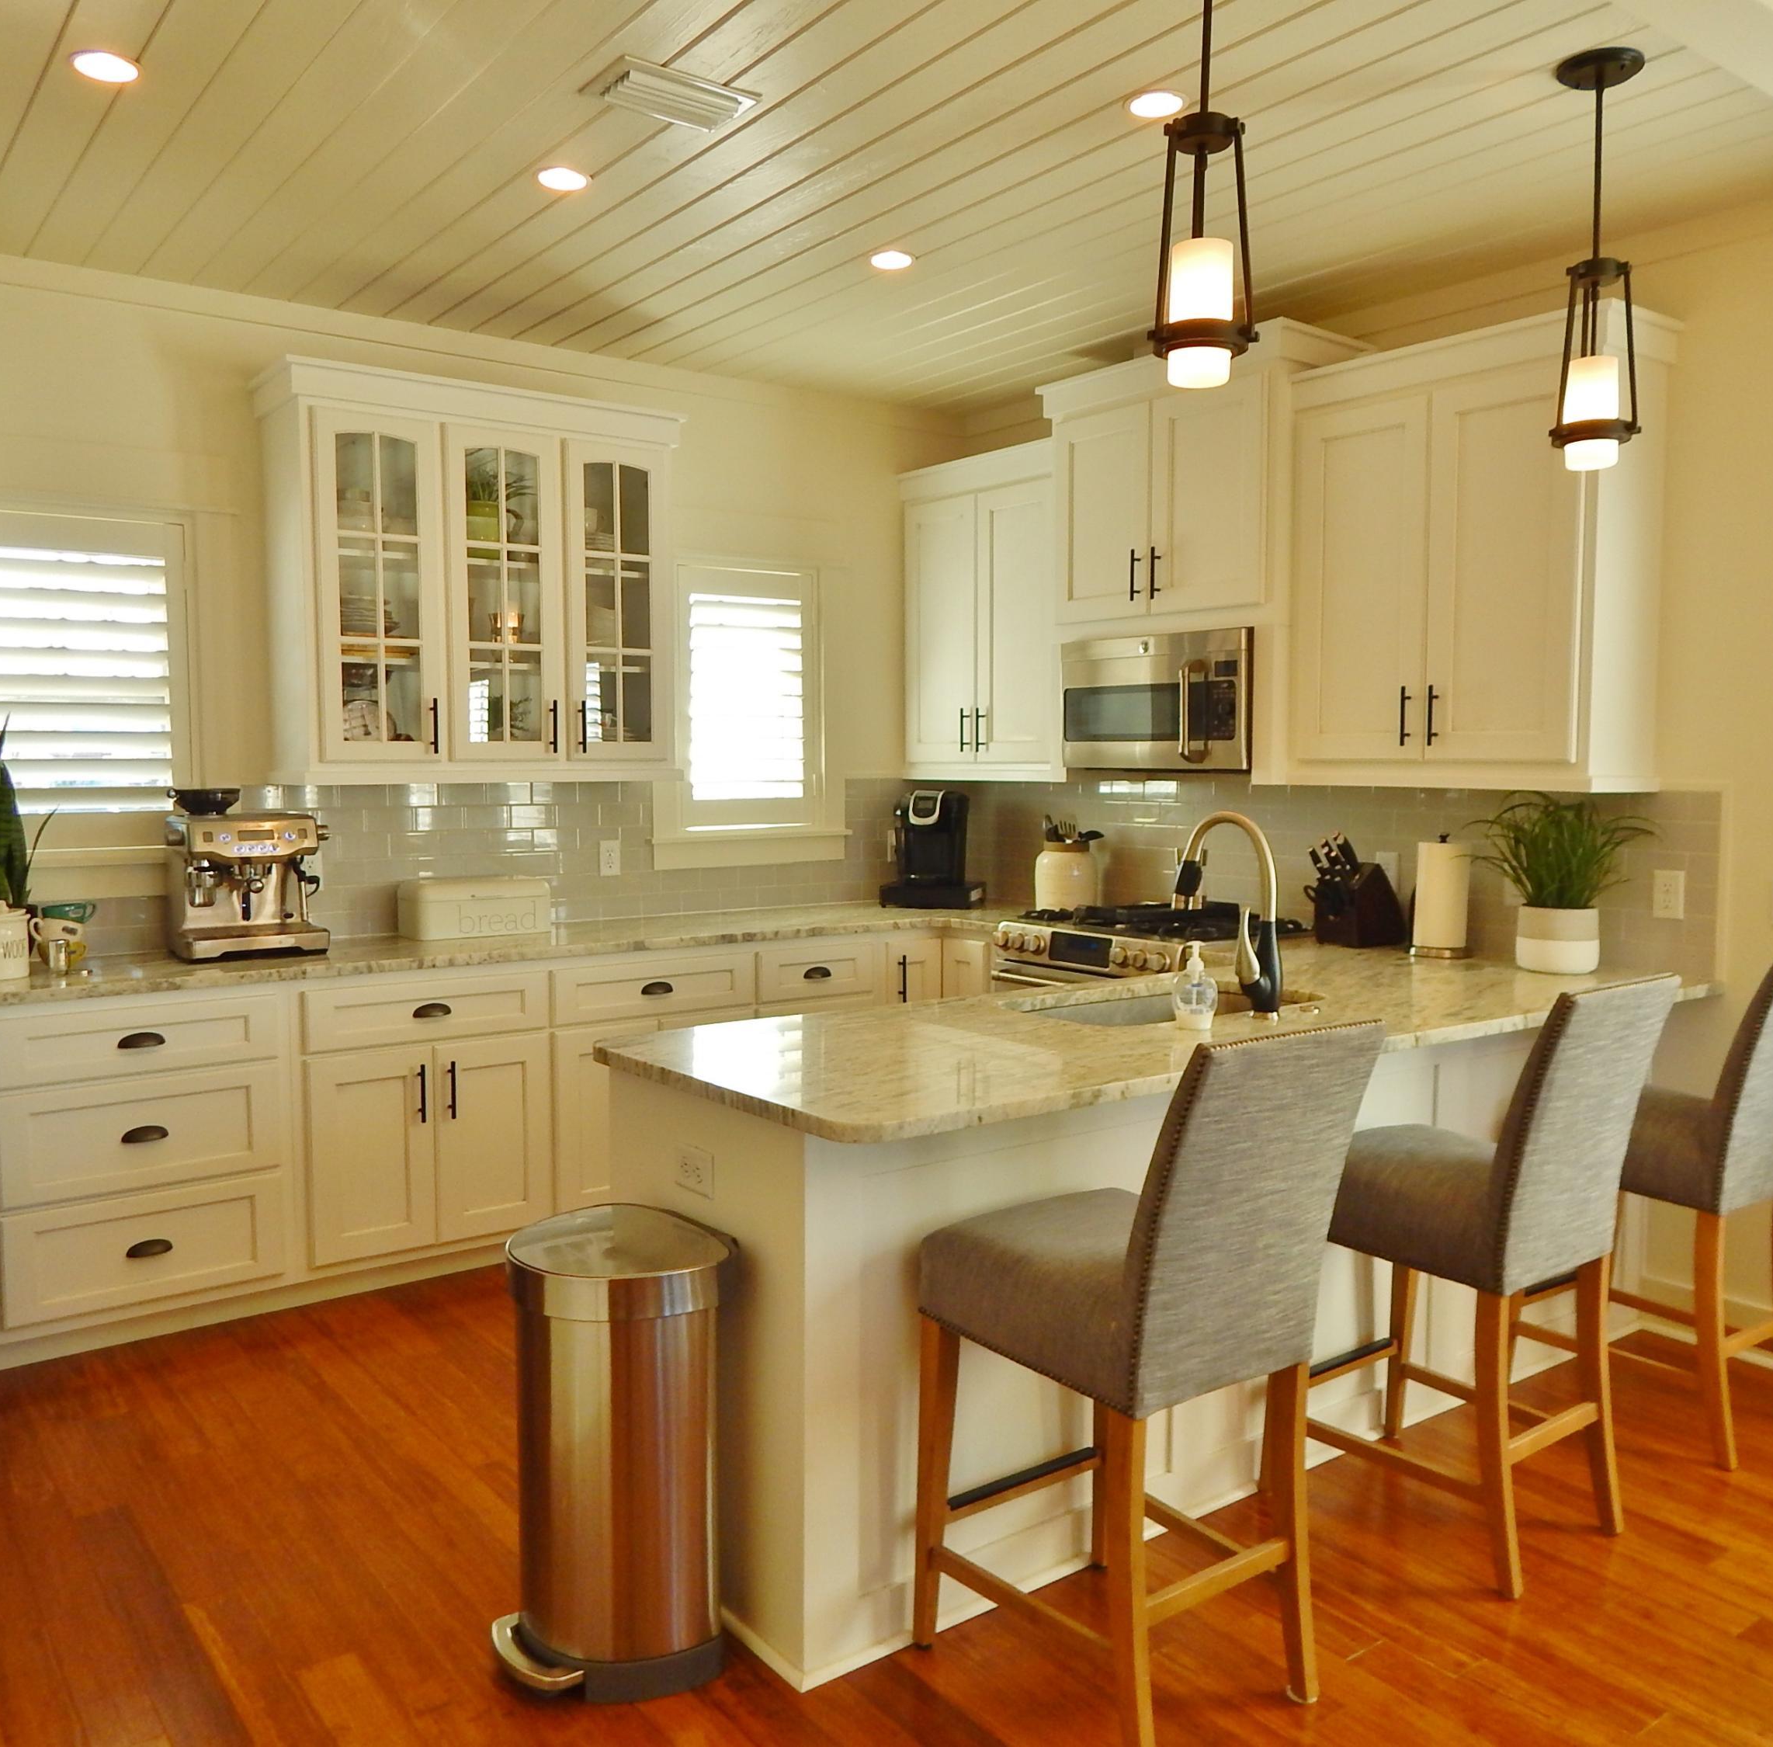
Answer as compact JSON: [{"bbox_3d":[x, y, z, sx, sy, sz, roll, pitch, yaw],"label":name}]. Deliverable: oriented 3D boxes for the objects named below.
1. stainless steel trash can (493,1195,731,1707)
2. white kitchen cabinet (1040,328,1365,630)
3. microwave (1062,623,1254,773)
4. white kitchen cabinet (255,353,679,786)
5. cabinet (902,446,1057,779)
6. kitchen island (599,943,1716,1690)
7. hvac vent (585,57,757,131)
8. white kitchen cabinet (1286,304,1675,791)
[{"bbox_3d":[-0.446,0.925,2.392,0.346,0.665,0.387,-3,5,-36],"label":"stainless steel trash can"},{"bbox_3d":[0.963,-1.144,4.596,0.430,0.830,1.010,-3,5,-36],"label":"white kitchen cabinet"},{"bbox_3d":[0.962,-0.522,4.618,0.420,0.412,0.762,-3,5,-36],"label":"microwave"},{"bbox_3d":[-1.218,-0.837,4.458,1.195,1.133,0.400,-3,5,-36],"label":"white kitchen cabinet"},{"bbox_3d":[0.462,-0.903,5.380,0.345,1.145,0.875,-3,5,-36],"label":"cabinet"},{"bbox_3d":[0.746,0.743,3.196,2.565,0.912,0.870,-3,5,-36],"label":"kitchen island"},{"bbox_3d":[-0.436,-1.559,2.966,0.306,0.027,0.205,-3,5,-36],"label":"hvac vent"},{"bbox_3d":[1.527,-0.781,3.880,0.345,1.126,0.907,-3,5,-36],"label":"white kitchen cabinet"}]

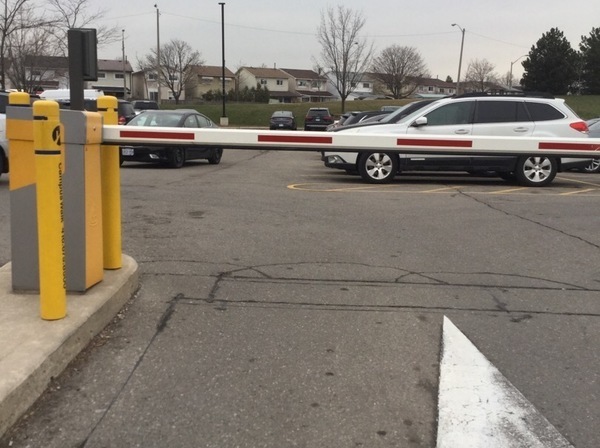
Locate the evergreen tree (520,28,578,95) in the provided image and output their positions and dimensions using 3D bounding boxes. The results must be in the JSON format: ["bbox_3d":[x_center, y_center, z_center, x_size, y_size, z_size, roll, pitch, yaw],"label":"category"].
[{"bbox_3d":[29.211,-18.978,84.045,6.963,7.682,6.723,1,9,0],"label":"evergreen tree"}]

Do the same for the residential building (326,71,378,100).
[{"bbox_3d":[7.200,-22.525,124.133,6.500,6.900,9.000,-6,9,-37],"label":"residential building"}]

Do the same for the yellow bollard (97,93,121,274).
[{"bbox_3d":[-1.208,-0.258,4.551,0.130,1.080,0.130,0,7,0],"label":"yellow bollard"}]

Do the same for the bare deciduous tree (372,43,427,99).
[{"bbox_3d":[13.469,-20.765,97.967,8.096,7.371,7.956,1,9,0],"label":"bare deciduous tree"}]

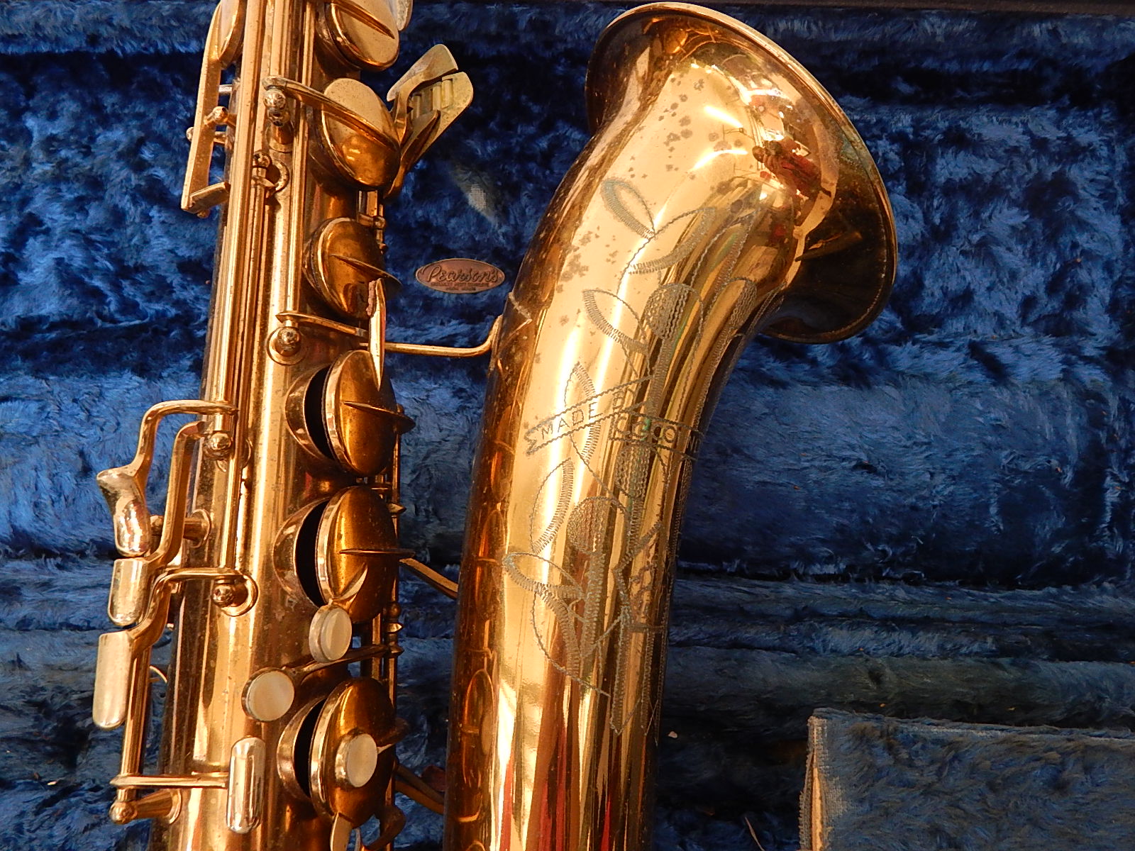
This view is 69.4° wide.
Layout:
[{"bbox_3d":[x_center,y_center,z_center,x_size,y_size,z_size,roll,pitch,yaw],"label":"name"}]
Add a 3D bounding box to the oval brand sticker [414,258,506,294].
[{"bbox_3d":[-0.059,-0.082,0.450,0.049,0.002,0.020,0,83,0],"label":"oval brand sticker"}]

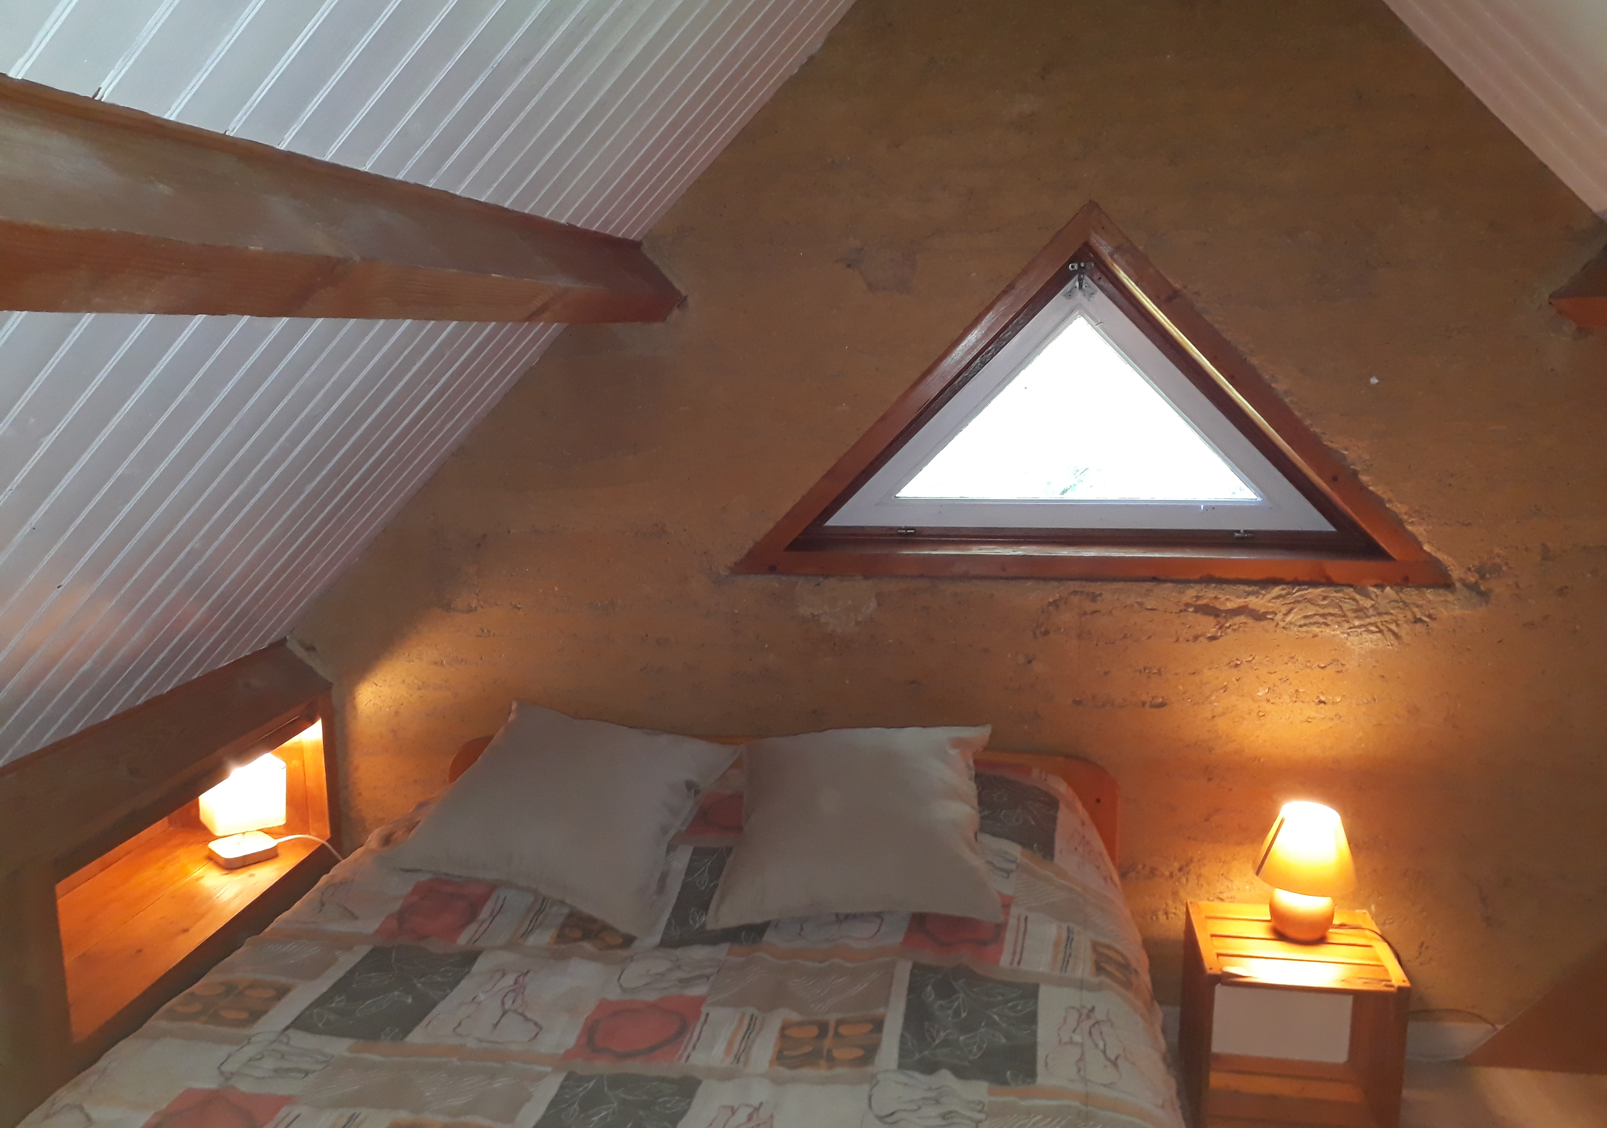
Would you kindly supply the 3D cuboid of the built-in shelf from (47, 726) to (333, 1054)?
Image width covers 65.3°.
[{"bbox_3d":[-1.371,0.596,2.549,0.384,0.315,0.916,1,11,7],"label":"built-in shelf"}]

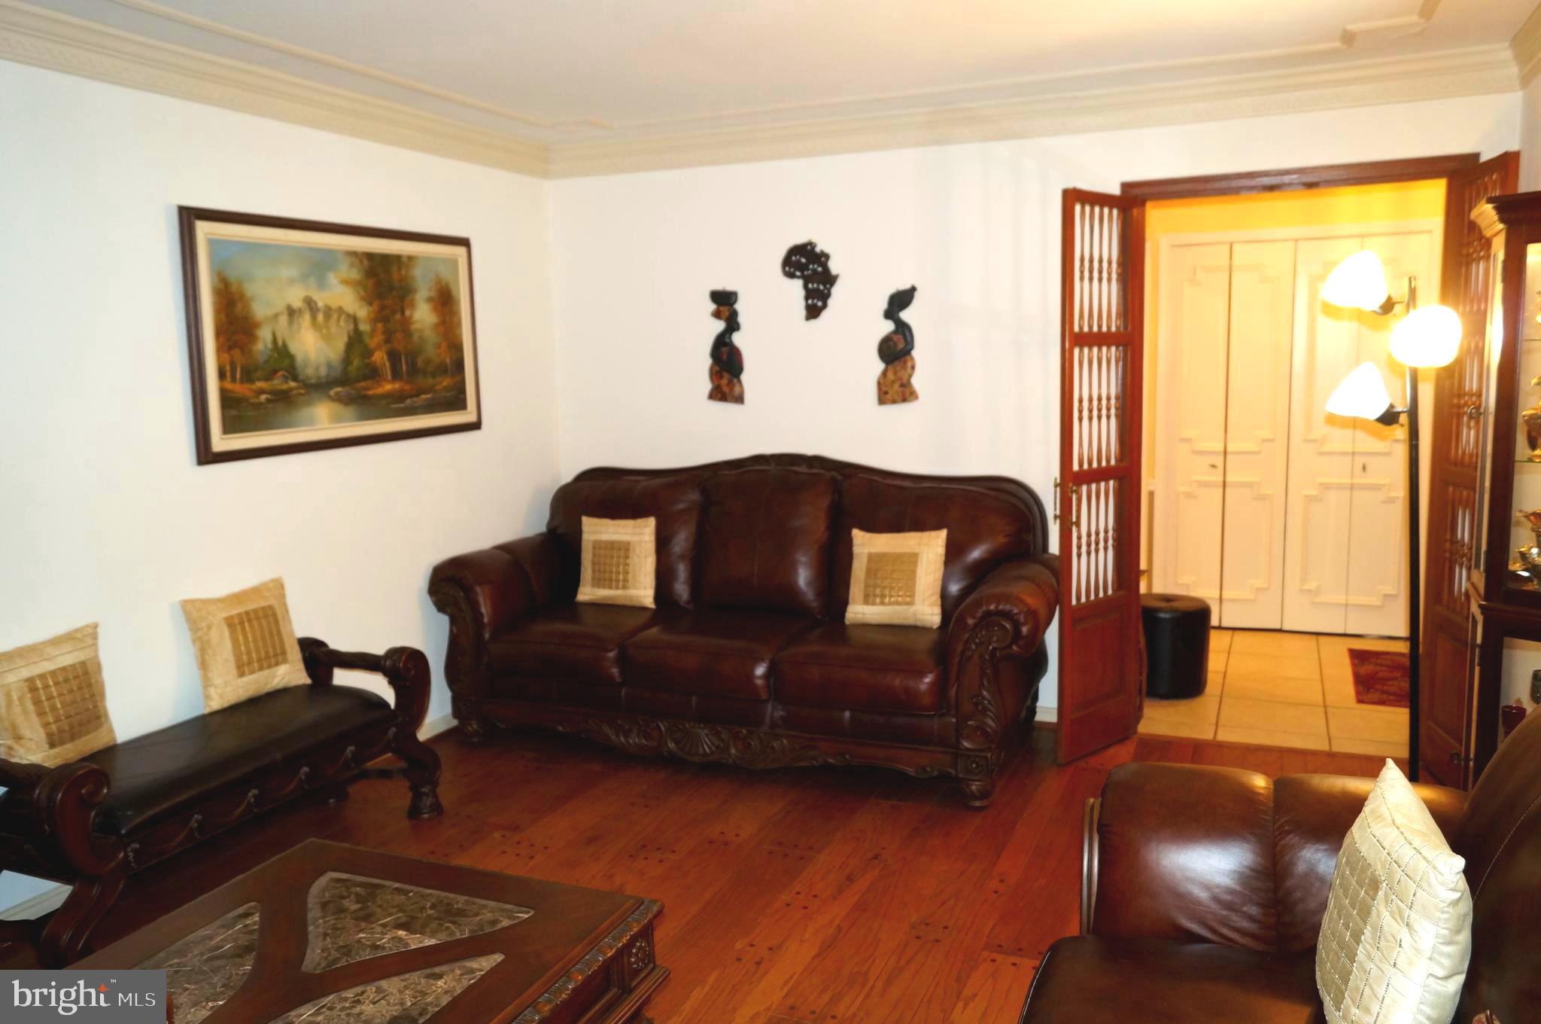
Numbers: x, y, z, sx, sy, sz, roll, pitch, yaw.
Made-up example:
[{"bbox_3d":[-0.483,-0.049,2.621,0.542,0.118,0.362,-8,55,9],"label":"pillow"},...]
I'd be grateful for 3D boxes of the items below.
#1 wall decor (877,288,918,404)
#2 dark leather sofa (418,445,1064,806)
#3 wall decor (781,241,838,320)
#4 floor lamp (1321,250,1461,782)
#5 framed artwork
[{"bbox_3d":[0.518,-0.674,4.725,0.180,0.487,0.035,2,9,24],"label":"wall decor"},{"bbox_3d":[-0.085,0.356,4.572,2.390,1.095,0.990,2,9,24],"label":"dark leather sofa"},{"bbox_3d":[0.162,-0.970,4.844,0.262,0.322,0.025,2,9,24],"label":"wall decor"},{"bbox_3d":[1.752,0.151,3.276,0.400,1.770,0.360,2,9,24],"label":"floor lamp"},{"bbox_3d":[-1.529,-0.643,4.231,0.045,0.789,1.370,2,9,24],"label":"framed artwork"}]

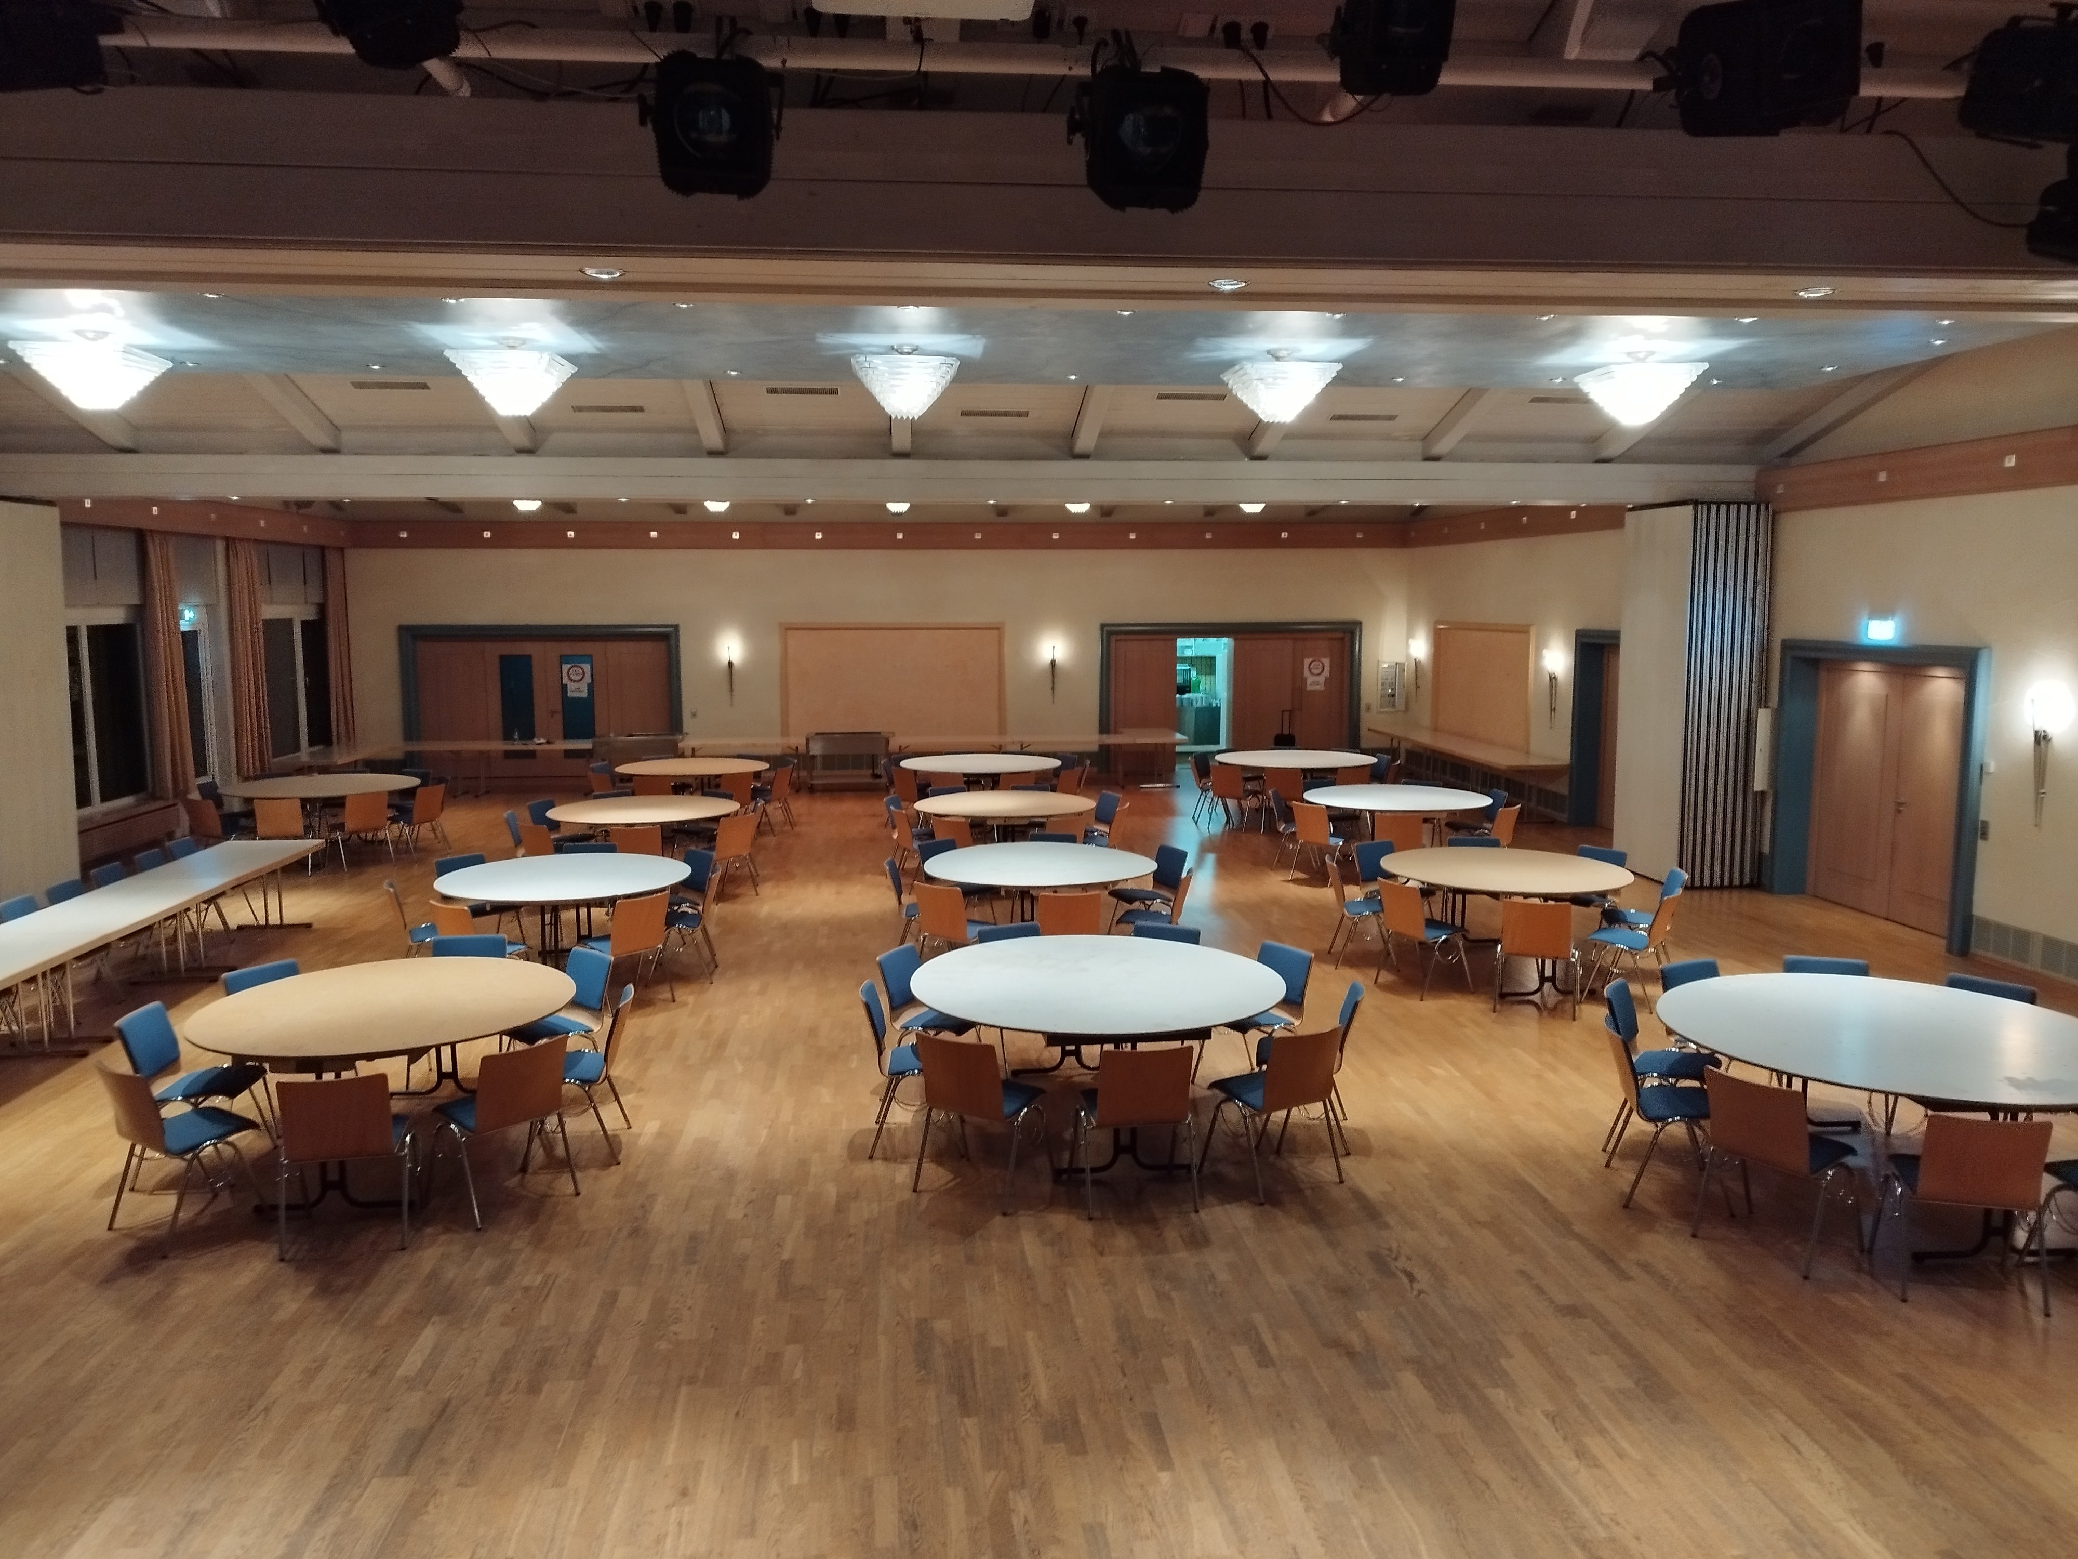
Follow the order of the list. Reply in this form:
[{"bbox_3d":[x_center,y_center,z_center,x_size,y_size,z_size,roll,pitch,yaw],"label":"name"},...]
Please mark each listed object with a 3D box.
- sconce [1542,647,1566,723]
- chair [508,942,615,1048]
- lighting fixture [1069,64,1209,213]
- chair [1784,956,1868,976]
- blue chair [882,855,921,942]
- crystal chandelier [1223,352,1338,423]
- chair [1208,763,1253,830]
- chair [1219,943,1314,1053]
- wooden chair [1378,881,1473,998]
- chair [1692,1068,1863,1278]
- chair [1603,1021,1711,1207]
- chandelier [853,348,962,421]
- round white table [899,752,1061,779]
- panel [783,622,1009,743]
[{"bbox_3d":[6.281,-1.129,17.585,0.200,0.960,0.200,-1,7,-6],"label":"sconce"},{"bbox_3d":[-2.688,1.400,8.050,0.515,0.795,0.525,7,10,44],"label":"chair"},{"bbox_3d":[0.173,-1.141,2.580,0.225,0.250,0.310,-1,16,-3],"label":"lighting fixture"},{"bbox_3d":[4.261,1.403,7.736,0.520,0.800,0.530,2,8,17],"label":"chair"},{"bbox_3d":[-0.858,1.030,10.865,0.533,0.789,0.523,-1,7,-2],"label":"blue chair"},{"bbox_3d":[1.071,-1.734,6.389,0.435,0.300,0.435,-1,7,-5],"label":"crystal chandelier"},{"bbox_3d":[2.376,0.210,17.146,0.520,0.800,0.530,6,10,42],"label":"chair"},{"bbox_3d":[1.215,1.356,8.102,0.525,0.785,0.505,-5,8,-32],"label":"chair"},{"bbox_3d":[2.731,1.095,10.178,0.533,0.789,0.523,-4,8,-25],"label":"wooden chair"},{"bbox_3d":[3.166,1.611,6.163,0.525,0.795,0.515,-5,9,-34],"label":"chair"},{"bbox_3d":[2.933,1.537,6.751,0.525,0.795,0.515,1,7,8],"label":"chair"},{"bbox_3d":[-0.773,-2.289,8.327,0.620,0.402,0.620,-1,7,-6],"label":"chandelier"},{"bbox_3d":[-0.704,0.182,17.774,1.981,0.754,1.981,0,7,0],"label":"round white table"},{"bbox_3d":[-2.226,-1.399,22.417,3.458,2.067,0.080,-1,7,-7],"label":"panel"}]

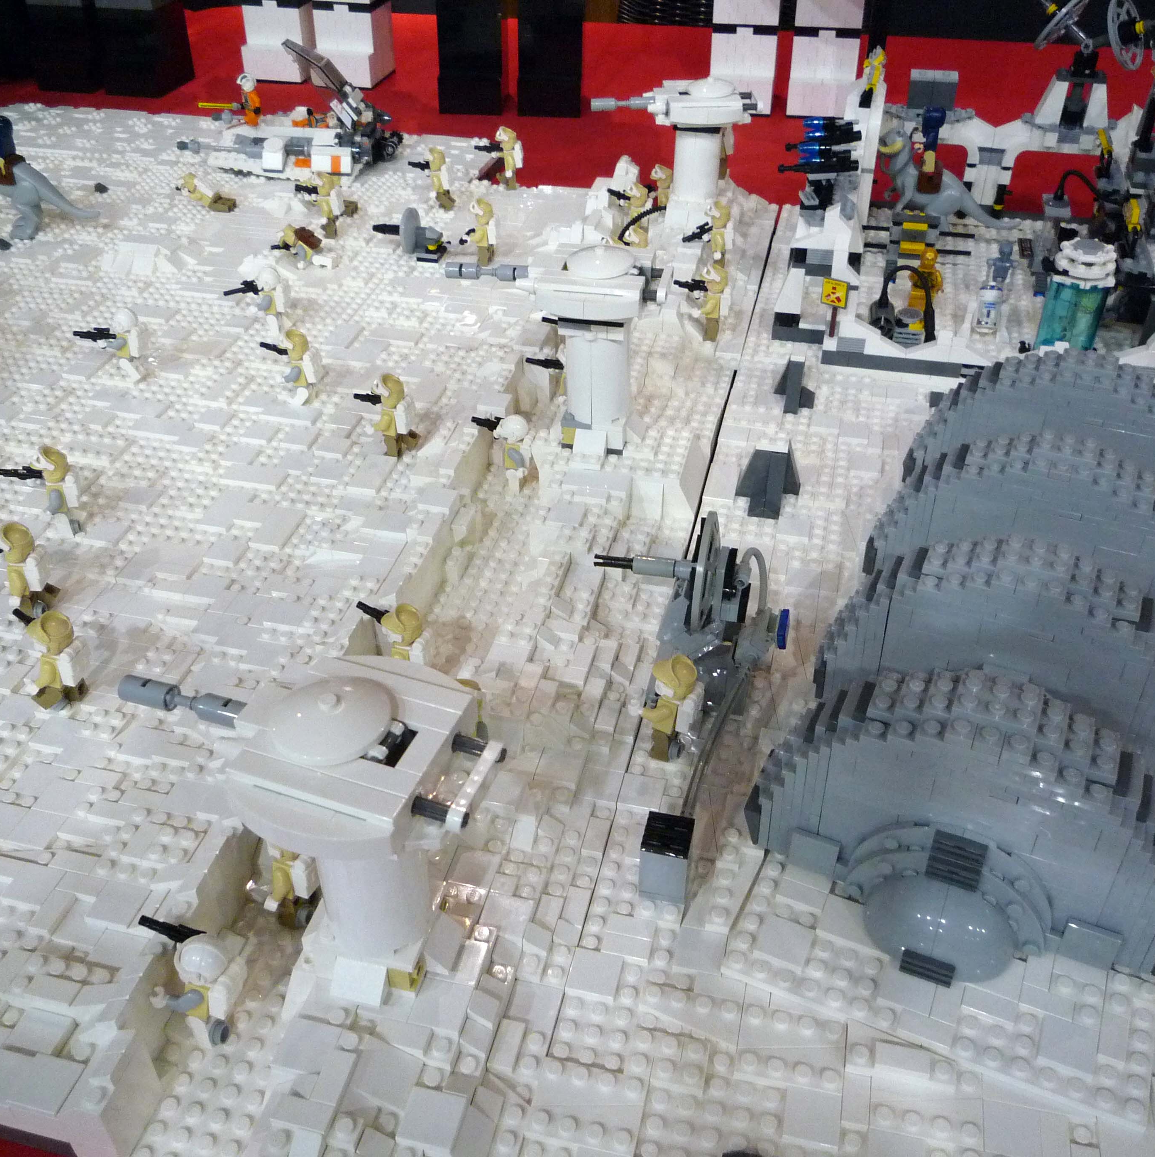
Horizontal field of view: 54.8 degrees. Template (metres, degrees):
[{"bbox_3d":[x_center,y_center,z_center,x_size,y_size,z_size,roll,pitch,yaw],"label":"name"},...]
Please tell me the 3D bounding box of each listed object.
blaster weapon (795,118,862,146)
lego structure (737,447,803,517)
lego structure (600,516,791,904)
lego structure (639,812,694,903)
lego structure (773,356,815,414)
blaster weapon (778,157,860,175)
[{"bbox_3d":[0.179,-0.322,0.802,0.050,0.017,0.014,3,36,5],"label":"blaster weapon"},{"bbox_3d":[0.099,-0.054,0.574,0.032,0.032,0.035,8,37,11],"label":"lego structure"},{"bbox_3d":[0.036,0.032,0.422,0.080,0.079,0.160,8,37,11],"label":"lego structure"},{"bbox_3d":[0.031,0.096,0.384,0.016,0.022,0.017,8,37,11],"label":"lego structure"},{"bbox_3d":[0.130,-0.118,0.663,0.025,0.030,0.031,8,37,11],"label":"lego structure"},{"bbox_3d":[0.177,-0.302,0.817,0.059,0.012,0.008,3,36,5],"label":"blaster weapon"}]

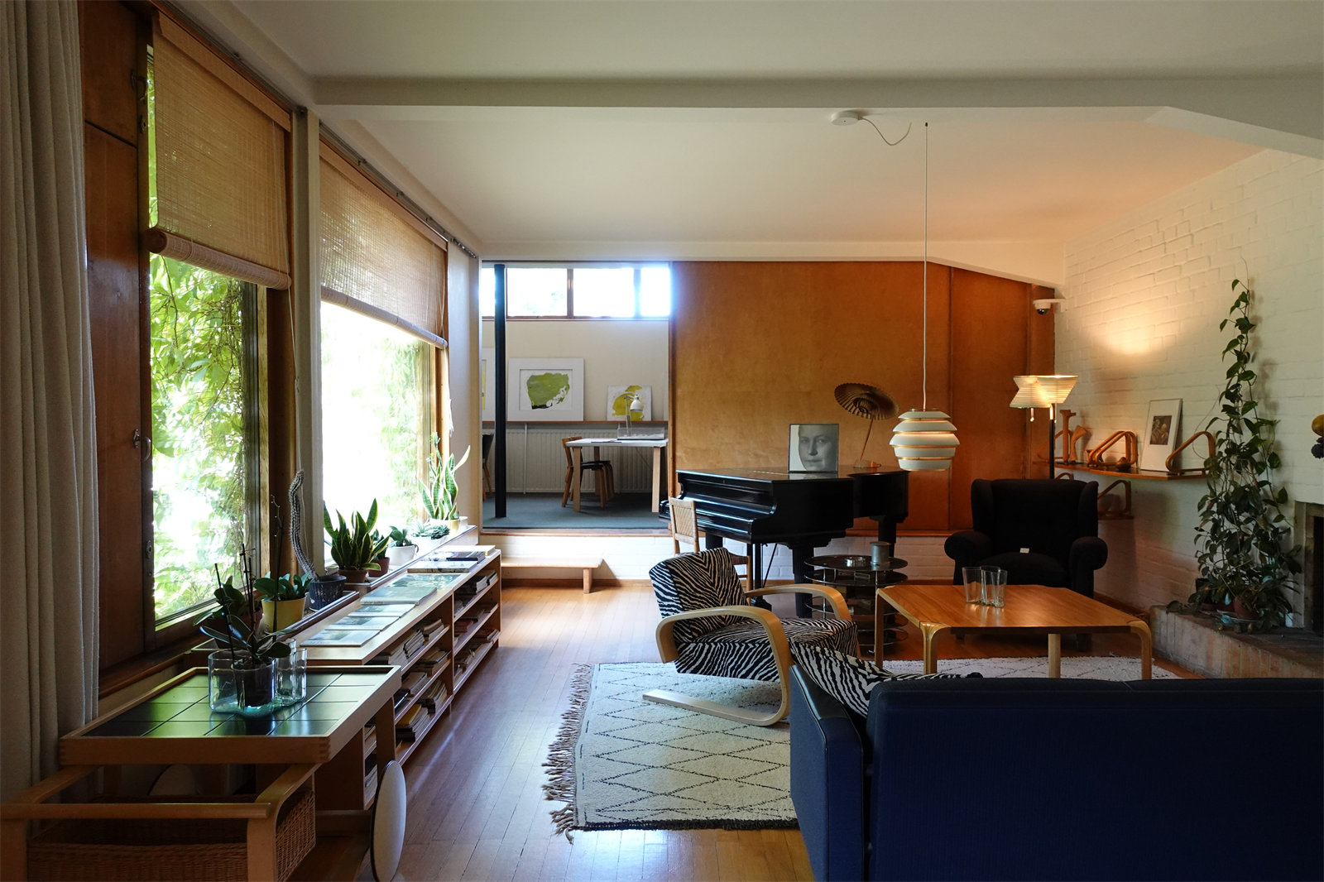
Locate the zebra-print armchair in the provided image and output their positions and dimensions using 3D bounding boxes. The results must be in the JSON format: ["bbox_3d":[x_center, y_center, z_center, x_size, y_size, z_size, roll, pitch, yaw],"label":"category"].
[{"bbox_3d":[0.447,0.956,4.463,0.796,0.685,0.745,1,2,39],"label":"zebra-print armchair"}]

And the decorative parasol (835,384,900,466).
[{"bbox_3d":[1.582,-0.124,6.789,0.490,0.655,0.480,0,1,0],"label":"decorative parasol"}]

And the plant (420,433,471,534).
[{"bbox_3d":[-1.498,0.287,6.086,0.307,0.665,0.282,0,2,0],"label":"plant"}]

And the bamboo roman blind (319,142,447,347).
[{"bbox_3d":[-1.575,-1.021,5.104,0.070,0.735,2.410,0,1,0],"label":"bamboo roman blind"}]

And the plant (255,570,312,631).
[{"bbox_3d":[-1.380,0.580,3.244,0.190,0.210,0.180,0,1,0],"label":"plant"}]

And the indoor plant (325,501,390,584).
[{"bbox_3d":[-1.427,0.466,4.152,0.300,0.390,0.270,0,1,0],"label":"indoor plant"}]

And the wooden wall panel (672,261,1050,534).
[{"bbox_3d":[1.636,-0.355,7.233,3.120,2.250,0.070,0,1,0],"label":"wooden wall panel"}]

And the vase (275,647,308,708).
[{"bbox_3d":[-1.072,0.672,2.561,0.090,0.153,0.090,0,1,0],"label":"vase"}]

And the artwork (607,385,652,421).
[{"bbox_3d":[-0.409,-0.488,11.240,0.564,0.453,0.030,0,-3,0],"label":"artwork"}]

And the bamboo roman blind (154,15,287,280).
[{"bbox_3d":[-1.543,-0.976,3.177,0.085,0.740,0.980,0,1,0],"label":"bamboo roman blind"}]

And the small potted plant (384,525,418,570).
[{"bbox_3d":[-1.272,0.507,4.312,0.150,0.195,0.150,0,1,0],"label":"small potted plant"}]

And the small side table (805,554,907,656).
[{"bbox_3d":[1.174,0.990,5.369,0.610,0.500,0.610,0,1,0],"label":"small side table"}]

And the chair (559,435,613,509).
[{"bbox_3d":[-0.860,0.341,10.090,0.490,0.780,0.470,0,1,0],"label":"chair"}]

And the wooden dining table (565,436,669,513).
[{"bbox_3d":[-0.445,0.362,10.311,1.050,0.727,2.380,0,1,0],"label":"wooden dining table"}]

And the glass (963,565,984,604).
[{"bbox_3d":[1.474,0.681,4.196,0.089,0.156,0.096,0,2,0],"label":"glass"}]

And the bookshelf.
[{"bbox_3d":[-1.179,1.015,4.261,0.332,0.599,2.467,0,2,0],"label":"bookshelf"}]

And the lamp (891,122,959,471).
[{"bbox_3d":[1.248,-0.680,4.157,0.333,1.655,0.333,0,1,0],"label":"lamp"}]

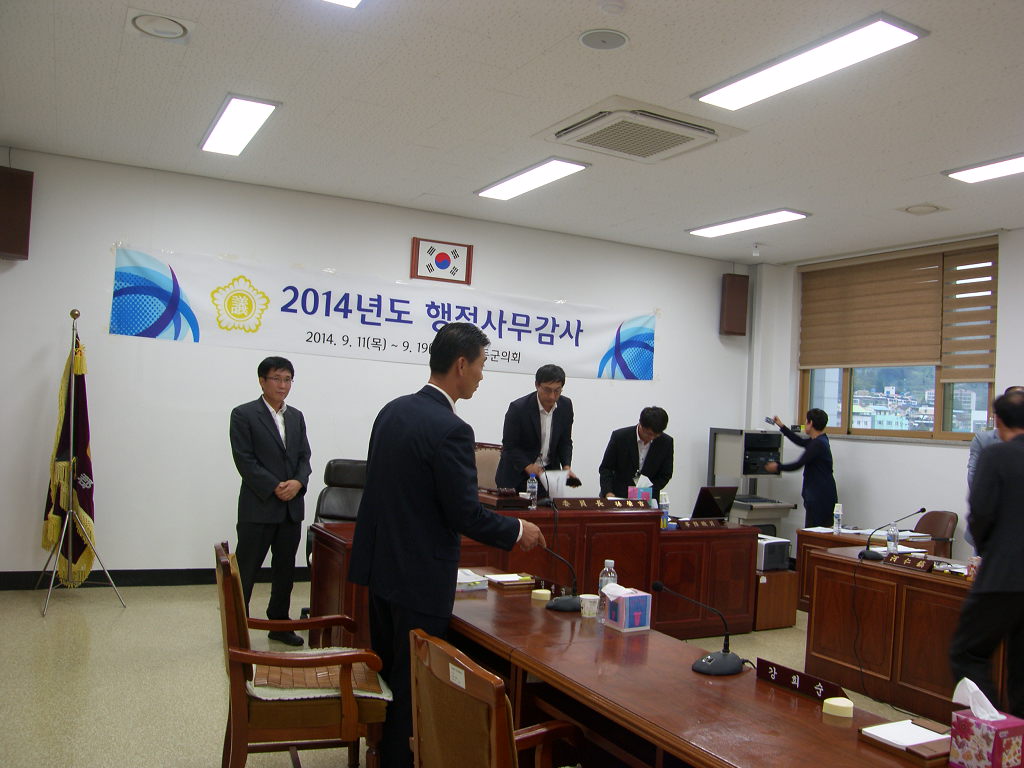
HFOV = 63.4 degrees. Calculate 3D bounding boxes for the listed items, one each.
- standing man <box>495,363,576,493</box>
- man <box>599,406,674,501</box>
[{"bbox_3d":[0.141,0.697,5.765,0.520,1.680,0.420,3,-1,-14],"label":"standing man"},{"bbox_3d":[0.941,0.943,6.381,0.560,1.560,0.500,4,-1,-28],"label":"man"}]

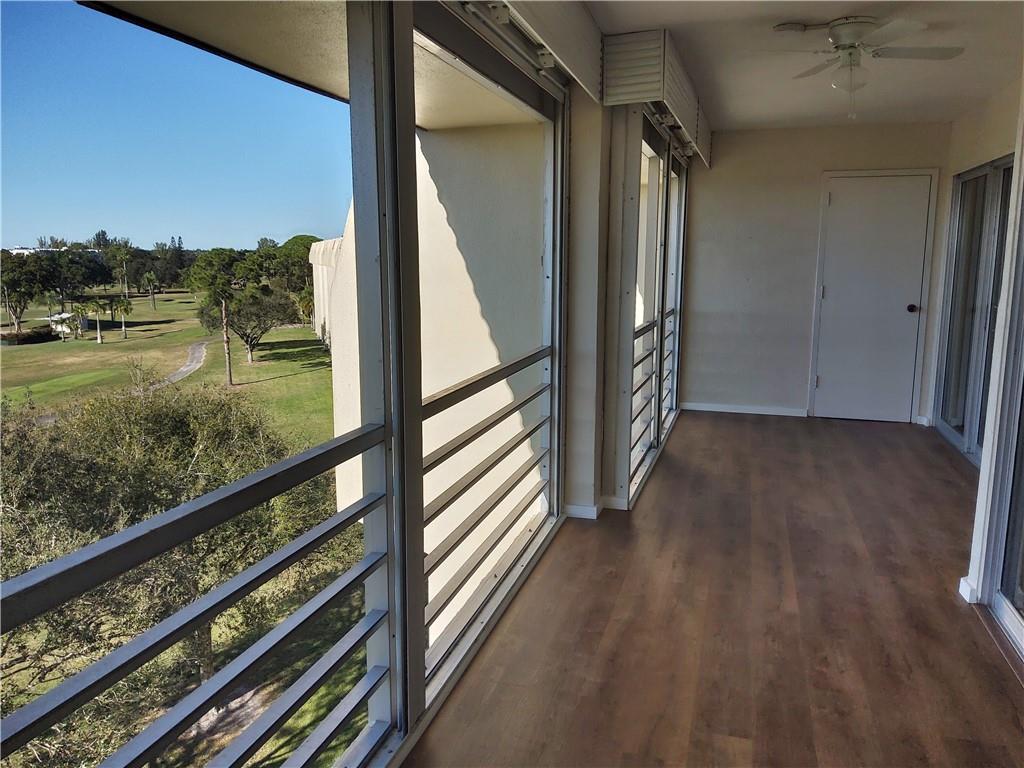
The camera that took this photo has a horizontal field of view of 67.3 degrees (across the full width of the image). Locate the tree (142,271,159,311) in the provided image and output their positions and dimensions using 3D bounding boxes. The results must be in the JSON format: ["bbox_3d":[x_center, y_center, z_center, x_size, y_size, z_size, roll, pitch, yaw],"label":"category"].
[{"bbox_3d":[-78.708,-20.304,166.971,3.400,8.590,3.400,-4,11,-25],"label":"tree"}]

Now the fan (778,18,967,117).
[{"bbox_3d":[1.545,-1.429,3.505,1.050,0.400,1.050,-1,10,-4],"label":"fan"}]

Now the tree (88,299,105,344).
[{"bbox_3d":[-56.688,-8.522,104.670,2.400,6.190,2.400,-5,11,-28],"label":"tree"}]

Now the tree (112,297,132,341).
[{"bbox_3d":[-55.668,-9.348,109.549,2.750,6.190,2.750,-5,11,-27],"label":"tree"}]

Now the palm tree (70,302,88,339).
[{"bbox_3d":[-62.314,-9.056,110.499,2.500,5.290,2.500,-5,11,-29],"label":"palm tree"}]

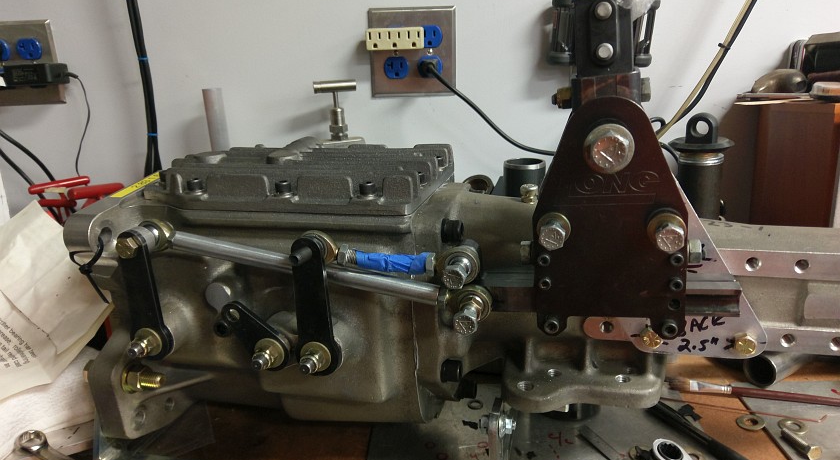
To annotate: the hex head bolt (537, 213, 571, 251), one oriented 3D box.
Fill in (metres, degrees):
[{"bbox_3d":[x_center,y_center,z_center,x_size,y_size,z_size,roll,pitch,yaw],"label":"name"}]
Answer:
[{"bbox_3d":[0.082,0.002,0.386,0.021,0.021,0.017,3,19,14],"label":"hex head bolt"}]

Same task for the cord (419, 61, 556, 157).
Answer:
[{"bbox_3d":[0.091,-0.162,0.848,0.190,0.130,0.050,1,20,5],"label":"cord"}]

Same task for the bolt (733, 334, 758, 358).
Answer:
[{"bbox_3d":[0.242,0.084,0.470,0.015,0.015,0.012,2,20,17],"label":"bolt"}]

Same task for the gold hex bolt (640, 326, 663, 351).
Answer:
[{"bbox_3d":[0.167,0.078,0.455,0.015,0.015,0.009,3,19,14],"label":"gold hex bolt"}]

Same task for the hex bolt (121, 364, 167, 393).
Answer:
[{"bbox_3d":[-0.217,0.117,0.497,0.031,0.021,0.021,3,19,14],"label":"hex bolt"}]

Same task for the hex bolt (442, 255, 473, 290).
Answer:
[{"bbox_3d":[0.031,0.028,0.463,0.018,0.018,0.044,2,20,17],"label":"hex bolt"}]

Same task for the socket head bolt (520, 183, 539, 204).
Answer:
[{"bbox_3d":[0.084,-0.028,0.485,0.014,0.015,0.014,3,19,14],"label":"socket head bolt"}]

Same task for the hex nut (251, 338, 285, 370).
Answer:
[{"bbox_3d":[-0.116,0.096,0.470,0.024,0.024,0.021,2,20,17],"label":"hex nut"}]

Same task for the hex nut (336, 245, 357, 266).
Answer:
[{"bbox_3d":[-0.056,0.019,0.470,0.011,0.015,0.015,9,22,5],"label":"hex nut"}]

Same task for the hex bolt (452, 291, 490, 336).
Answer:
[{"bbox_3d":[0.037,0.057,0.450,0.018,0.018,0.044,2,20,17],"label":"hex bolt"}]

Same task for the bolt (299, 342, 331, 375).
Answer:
[{"bbox_3d":[-0.079,0.097,0.460,0.024,0.024,0.022,2,20,17],"label":"bolt"}]

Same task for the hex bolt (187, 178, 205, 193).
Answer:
[{"bbox_3d":[-0.174,-0.034,0.488,0.013,0.009,0.013,3,19,14],"label":"hex bolt"}]

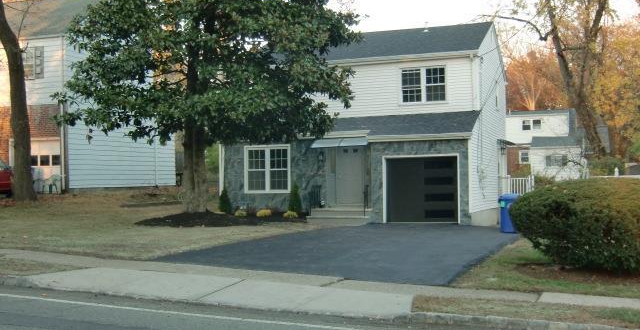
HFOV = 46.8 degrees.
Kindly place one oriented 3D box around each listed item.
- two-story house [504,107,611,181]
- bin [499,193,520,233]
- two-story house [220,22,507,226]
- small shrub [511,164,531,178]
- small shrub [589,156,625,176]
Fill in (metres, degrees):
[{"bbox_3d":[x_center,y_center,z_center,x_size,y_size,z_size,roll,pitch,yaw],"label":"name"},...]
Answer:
[{"bbox_3d":[19.756,-1.657,64.500,11.300,6.800,9.500,-2,-2,20],"label":"two-story house"},{"bbox_3d":[5.347,1.364,20.800,0.620,1.100,0.720,-2,-2,20],"label":"bin"},{"bbox_3d":[2.565,-1.764,30.504,9.040,8.000,12.020,-2,-2,20],"label":"two-story house"},{"bbox_3d":[16.268,0.609,60.000,1.650,1.400,1.500,-2,-2,20],"label":"small shrub"},{"bbox_3d":[19.371,0.270,50.000,2.400,1.800,2.000,-2,-2,20],"label":"small shrub"}]

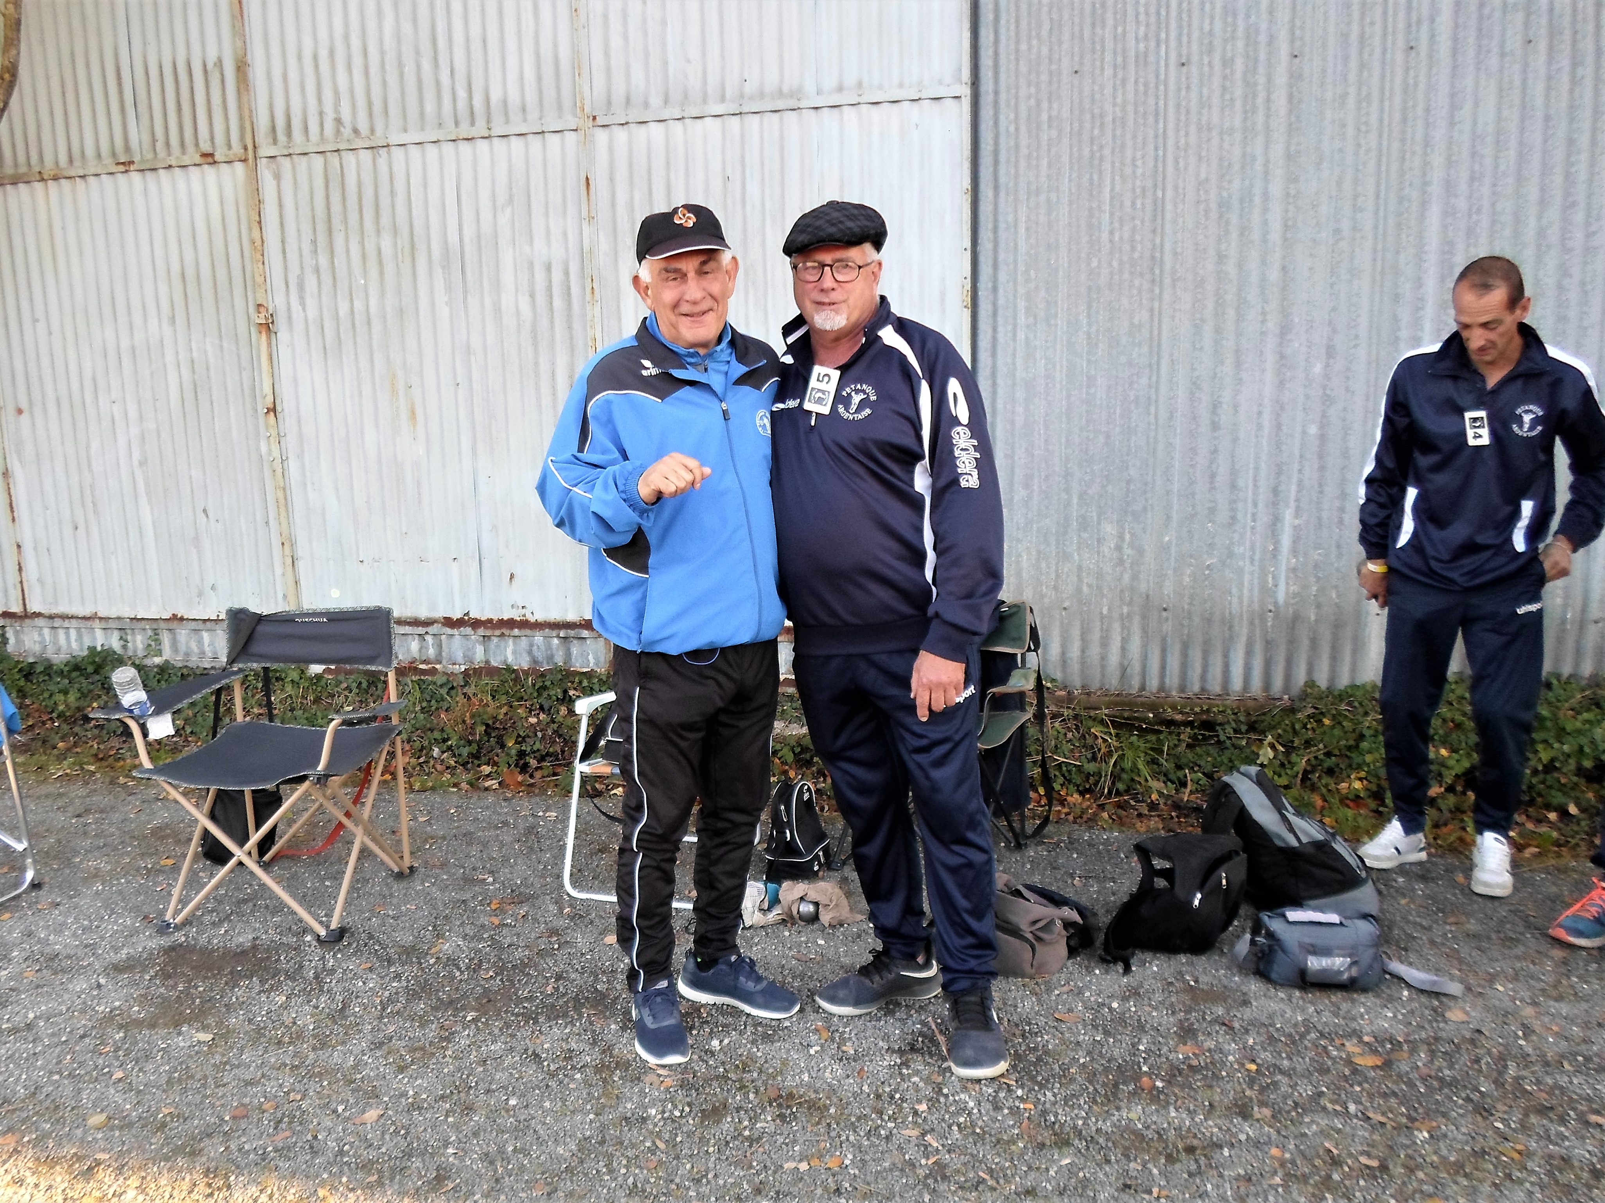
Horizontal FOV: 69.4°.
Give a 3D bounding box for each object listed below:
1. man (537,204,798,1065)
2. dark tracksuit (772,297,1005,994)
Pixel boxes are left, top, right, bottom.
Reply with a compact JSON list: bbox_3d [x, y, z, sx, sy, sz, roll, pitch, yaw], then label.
[{"bbox_3d":[-0.267,0.073,2.496,0.570,1.770,0.440,-5,10,-23],"label":"man"},{"bbox_3d":[0.213,0.132,2.496,0.570,1.480,0.380,4,10,25],"label":"dark tracksuit"}]

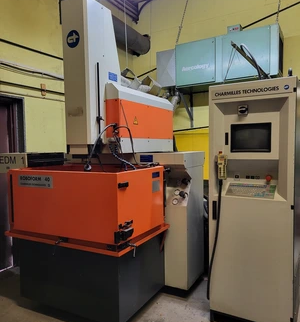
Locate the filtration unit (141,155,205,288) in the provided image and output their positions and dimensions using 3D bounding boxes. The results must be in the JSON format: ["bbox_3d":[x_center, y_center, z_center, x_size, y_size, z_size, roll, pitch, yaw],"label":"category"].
[{"bbox_3d":[0.232,0.564,3.032,0.487,1.285,0.493,0,3,29],"label":"filtration unit"}]

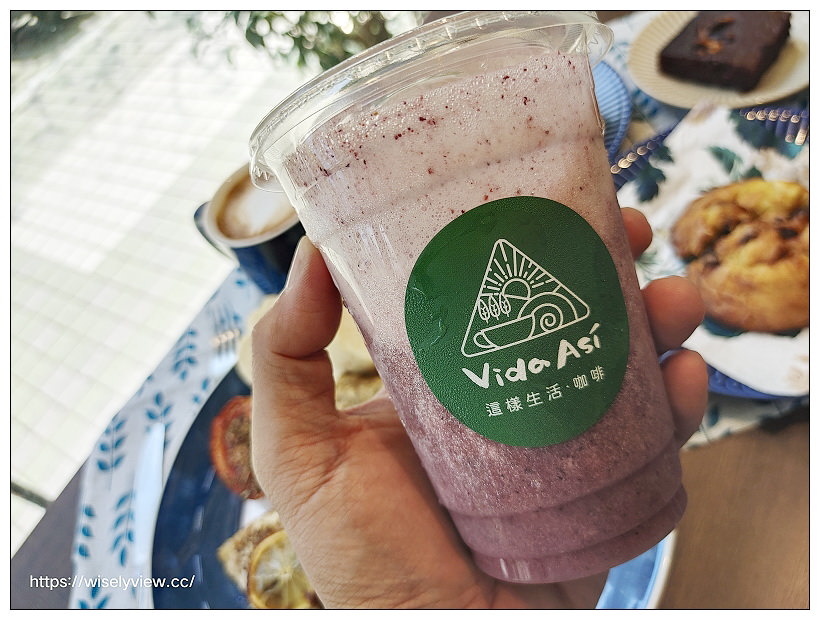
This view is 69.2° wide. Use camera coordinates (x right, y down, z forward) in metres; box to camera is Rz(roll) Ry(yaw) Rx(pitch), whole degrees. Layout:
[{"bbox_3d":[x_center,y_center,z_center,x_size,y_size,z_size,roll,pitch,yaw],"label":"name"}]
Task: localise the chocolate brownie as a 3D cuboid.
[{"bbox_3d":[0.227,-0.190,0.428,0.062,0.018,0.064,28,68,35],"label":"chocolate brownie"}]

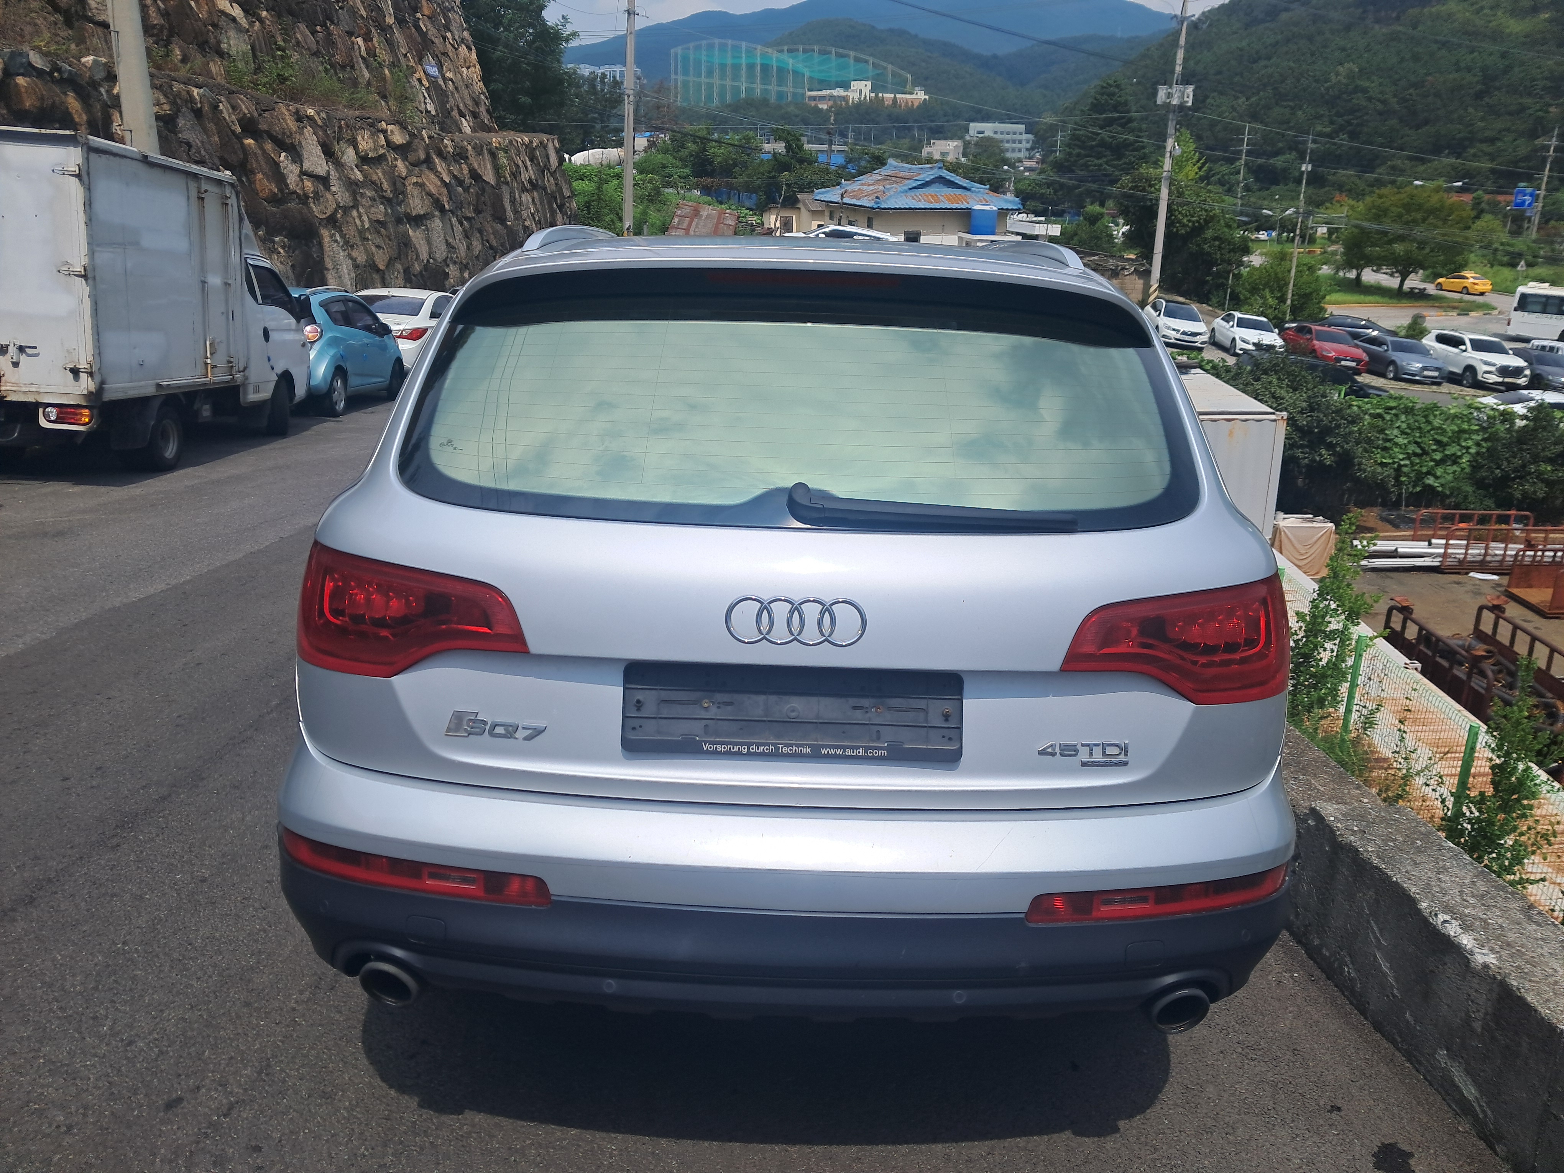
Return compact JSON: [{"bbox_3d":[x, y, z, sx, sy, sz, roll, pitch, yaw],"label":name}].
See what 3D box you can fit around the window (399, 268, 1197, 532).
[{"bbox_3d":[0.028,-0.289,2.028,1.300,0.486,0.150,1,-25,0],"label":"window"}]

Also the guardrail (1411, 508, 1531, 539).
[{"bbox_3d":[12.644,-0.976,22.402,2.150,0.820,0.070,1,17,0],"label":"guardrail"}]

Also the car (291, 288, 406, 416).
[{"bbox_3d":[-6.086,-3.065,15.639,1.600,1.520,3.600,1,13,-2],"label":"car"}]

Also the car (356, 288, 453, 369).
[{"bbox_3d":[-6.429,-4.344,21.027,1.835,1.470,4.820,1,15,-4],"label":"car"}]

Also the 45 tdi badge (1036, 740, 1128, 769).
[{"bbox_3d":[0.483,0.269,1.958,0.146,0.045,0.008,1,14,-4],"label":"45 tdi badge"}]

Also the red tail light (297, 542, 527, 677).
[{"bbox_3d":[-0.646,0.030,2.095,0.470,0.210,0.310,2,13,0],"label":"red tail light"}]

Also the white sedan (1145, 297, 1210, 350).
[{"bbox_3d":[16.450,-11.093,51.181,1.840,1.500,4.400,3,20,-1],"label":"white sedan"}]

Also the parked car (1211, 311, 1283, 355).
[{"bbox_3d":[18.637,-10.154,48.981,1.820,1.420,4.750,4,18,2],"label":"parked car"}]

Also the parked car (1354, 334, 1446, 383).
[{"bbox_3d":[24.007,-9.059,47.689,1.870,1.460,4.900,2,20,-6],"label":"parked car"}]

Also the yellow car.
[{"bbox_3d":[55.269,-24.570,99.010,1.820,1.470,4.750,-3,18,-15],"label":"yellow car"}]

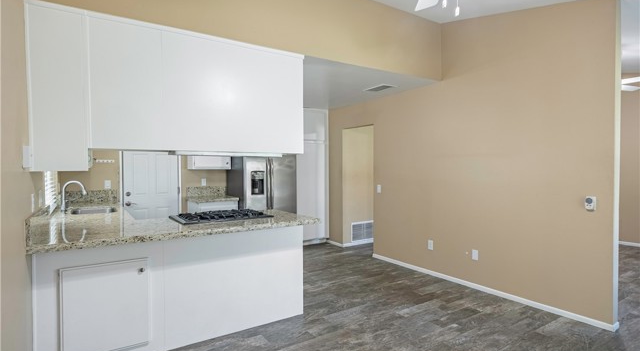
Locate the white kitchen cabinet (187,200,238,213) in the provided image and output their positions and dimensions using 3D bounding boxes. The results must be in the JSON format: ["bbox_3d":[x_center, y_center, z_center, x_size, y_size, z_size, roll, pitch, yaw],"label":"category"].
[{"bbox_3d":[-1.705,0.854,5.471,0.614,0.866,0.614,-1,1,-33],"label":"white kitchen cabinet"}]

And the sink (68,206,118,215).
[{"bbox_3d":[-2.677,0.516,4.010,0.443,0.201,0.725,-1,1,-33],"label":"sink"}]

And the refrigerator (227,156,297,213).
[{"bbox_3d":[-0.987,0.393,5.774,0.921,1.772,0.816,-1,1,-33],"label":"refrigerator"}]

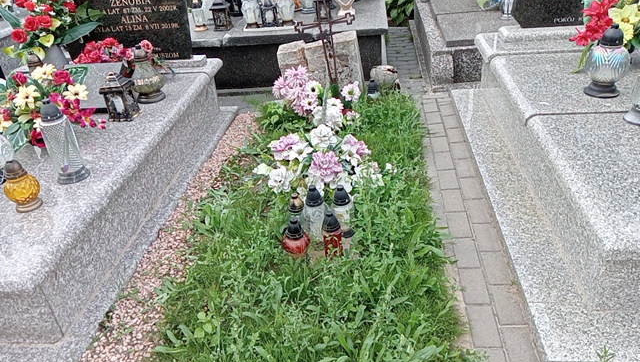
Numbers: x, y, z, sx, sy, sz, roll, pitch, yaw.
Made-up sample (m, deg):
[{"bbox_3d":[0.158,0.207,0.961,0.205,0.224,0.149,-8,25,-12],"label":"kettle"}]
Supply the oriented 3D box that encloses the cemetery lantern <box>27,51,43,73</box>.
[{"bbox_3d":[-1.679,-0.635,3.103,0.125,0.285,0.125,-1,30,7],"label":"cemetery lantern"}]

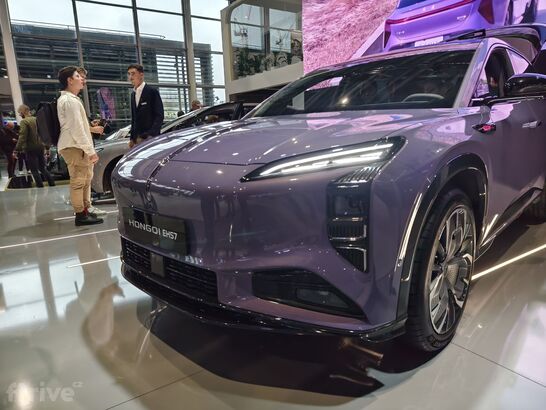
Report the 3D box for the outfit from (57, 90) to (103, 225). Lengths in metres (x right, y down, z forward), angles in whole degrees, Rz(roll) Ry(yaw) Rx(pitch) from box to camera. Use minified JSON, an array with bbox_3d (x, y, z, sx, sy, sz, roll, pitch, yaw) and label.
[{"bbox_3d":[-2.266,-0.550,4.312,0.440,1.550,0.500,-6,12,-21],"label":"outfit"}]

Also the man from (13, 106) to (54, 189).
[{"bbox_3d":[-5.198,-1.243,7.820,0.450,1.760,0.520,6,14,36],"label":"man"}]

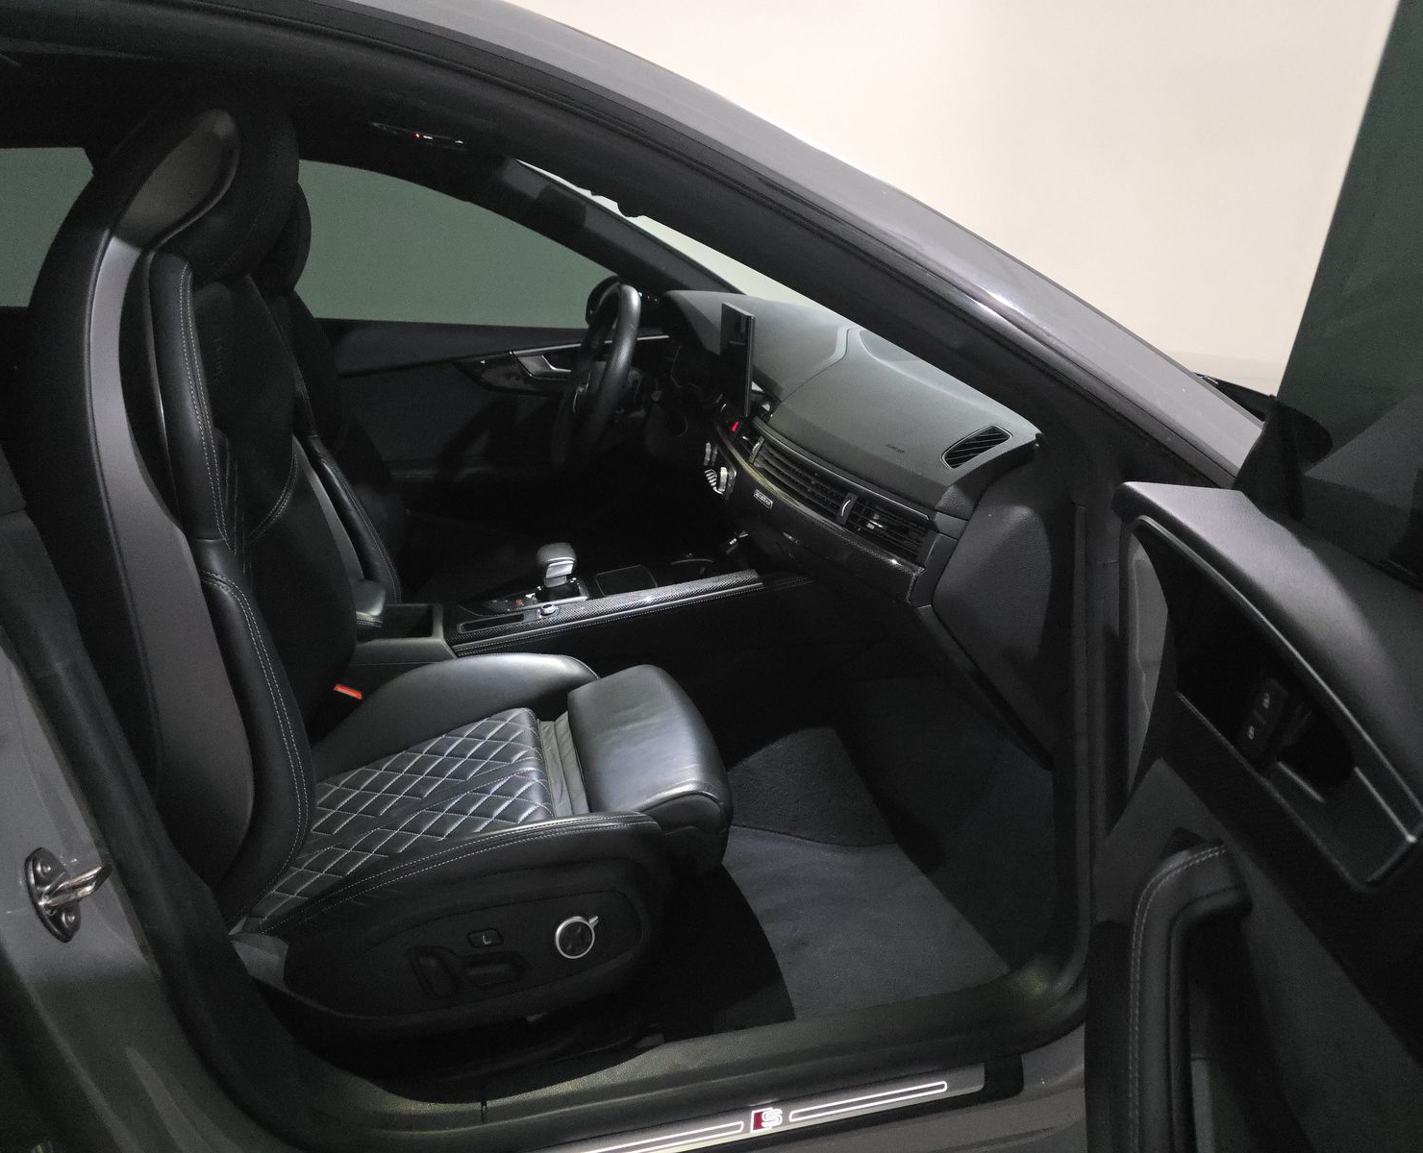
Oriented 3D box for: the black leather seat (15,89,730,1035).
[{"bbox_3d":[-0.314,-0.016,1.143,0.690,0.950,0.560,-3,18,-14],"label":"black leather seat"}]

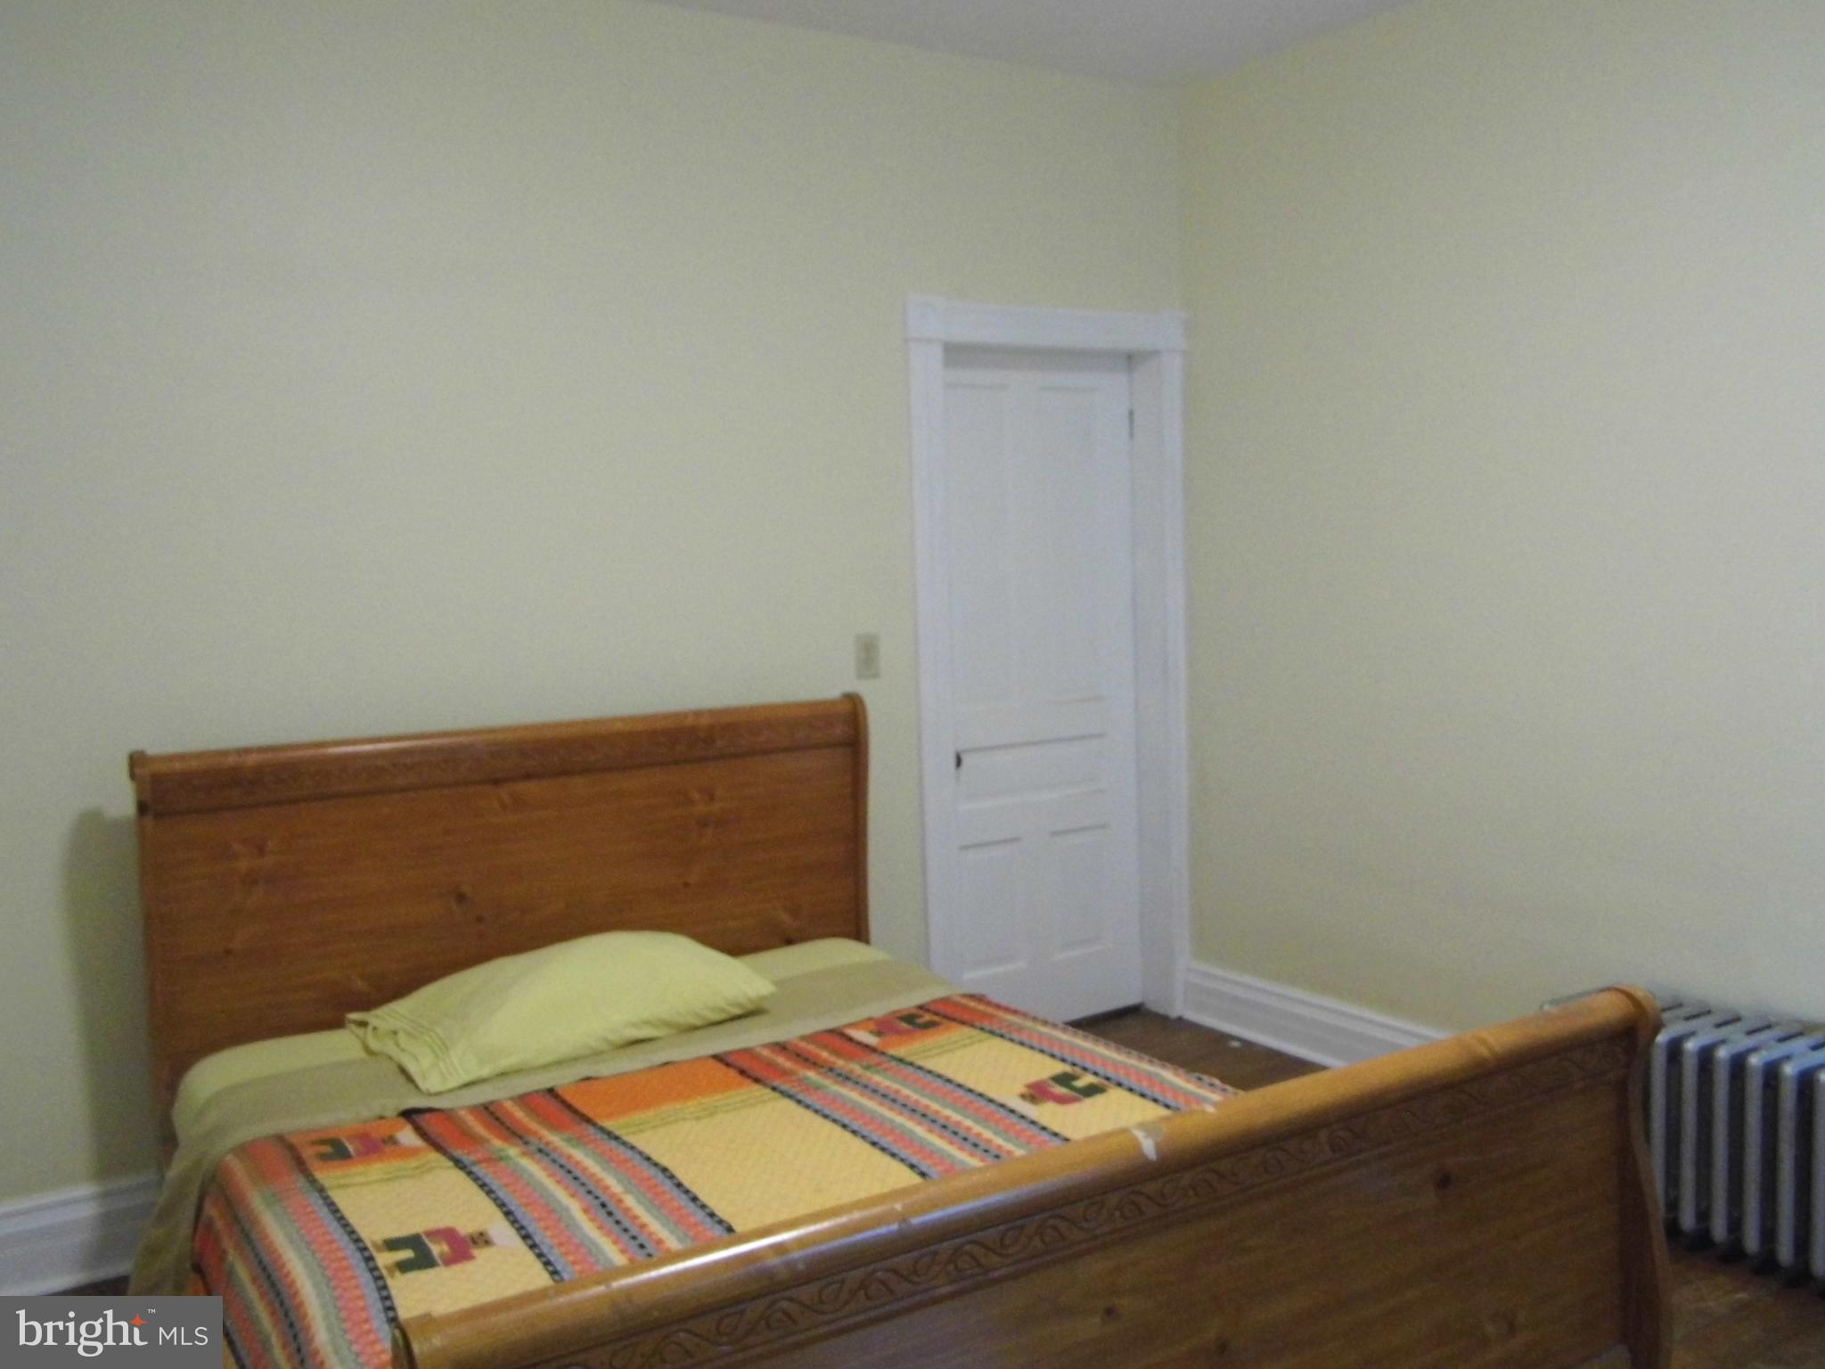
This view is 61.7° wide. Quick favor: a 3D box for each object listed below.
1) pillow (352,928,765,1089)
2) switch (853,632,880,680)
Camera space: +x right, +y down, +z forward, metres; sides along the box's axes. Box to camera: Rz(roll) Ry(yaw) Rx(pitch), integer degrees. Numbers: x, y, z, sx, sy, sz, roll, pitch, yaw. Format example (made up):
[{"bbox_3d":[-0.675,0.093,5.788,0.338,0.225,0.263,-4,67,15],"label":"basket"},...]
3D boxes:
[{"bbox_3d":[-0.698,0.609,3.141,0.760,0.165,0.470,-6,7,-36],"label":"pillow"},{"bbox_3d":[-0.115,-0.074,4.065,0.072,0.118,0.014,-5,6,-32],"label":"switch"}]

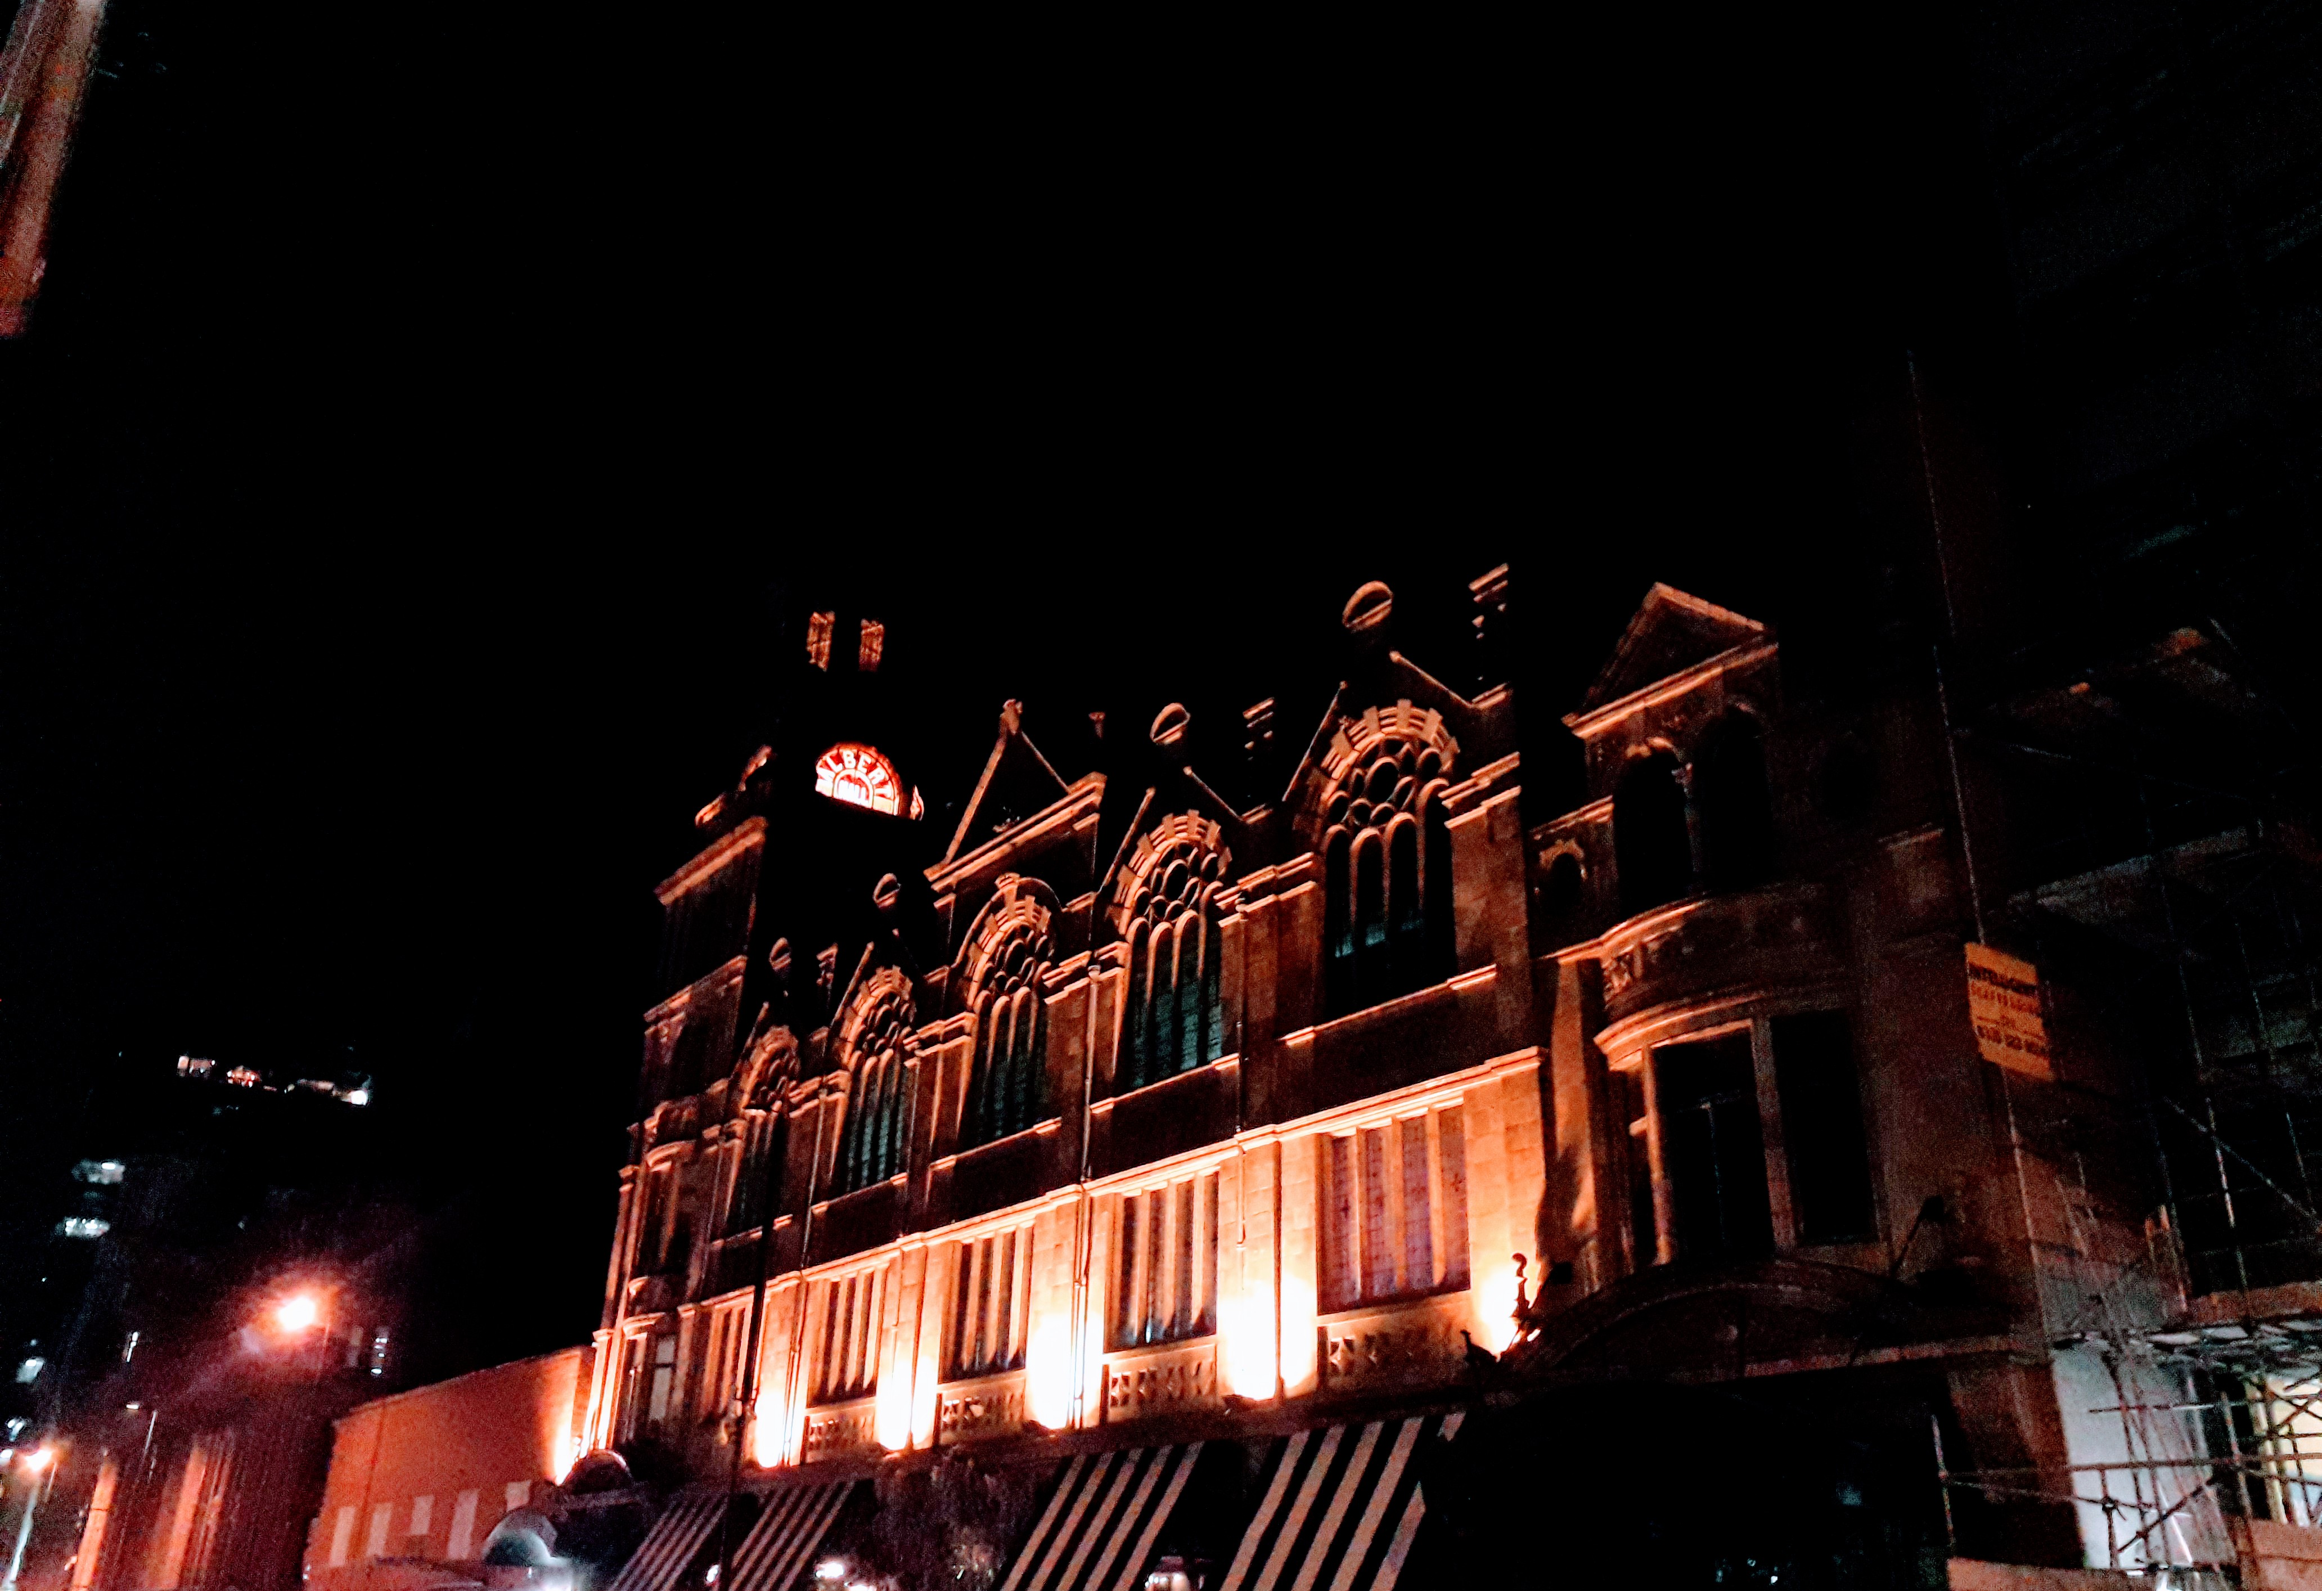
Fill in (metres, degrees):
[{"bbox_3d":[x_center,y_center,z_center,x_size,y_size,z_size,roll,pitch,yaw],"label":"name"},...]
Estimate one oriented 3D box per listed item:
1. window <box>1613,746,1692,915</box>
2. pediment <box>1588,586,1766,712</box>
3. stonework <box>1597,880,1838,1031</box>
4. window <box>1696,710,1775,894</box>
[{"bbox_3d":[6.314,0.530,23.102,0.261,2.305,1.027,20,-31,-32],"label":"window"},{"bbox_3d":[6.591,-2.065,23.580,0.435,1.566,3.175,20,-31,-32],"label":"pediment"},{"bbox_3d":[6.381,1.834,21.662,0.609,1.392,3.480,20,-31,-32],"label":"stonework"},{"bbox_3d":[7.116,0.094,22.146,0.261,2.349,1.000,20,-31,-32],"label":"window"}]

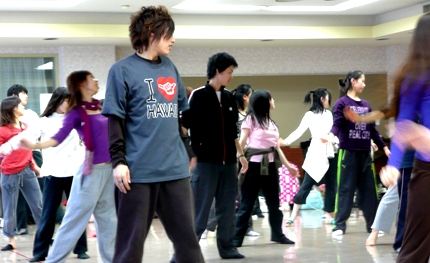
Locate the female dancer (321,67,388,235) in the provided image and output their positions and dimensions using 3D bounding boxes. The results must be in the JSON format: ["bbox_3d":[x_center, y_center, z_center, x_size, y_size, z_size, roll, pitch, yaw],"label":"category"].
[{"bbox_3d":[1.383,0.213,11.700,0.620,1.615,0.450,-1,-1,-30],"label":"female dancer"}]

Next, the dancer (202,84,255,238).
[{"bbox_3d":[0.162,0.303,12.050,0.550,1.547,0.450,-1,-1,-33],"label":"dancer"}]

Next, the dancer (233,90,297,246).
[{"bbox_3d":[0.481,0.346,11.250,0.580,1.459,0.450,-1,-1,-28],"label":"dancer"}]

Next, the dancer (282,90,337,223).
[{"bbox_3d":[1.057,0.277,13.350,0.600,1.553,0.500,-1,-1,-35],"label":"dancer"}]

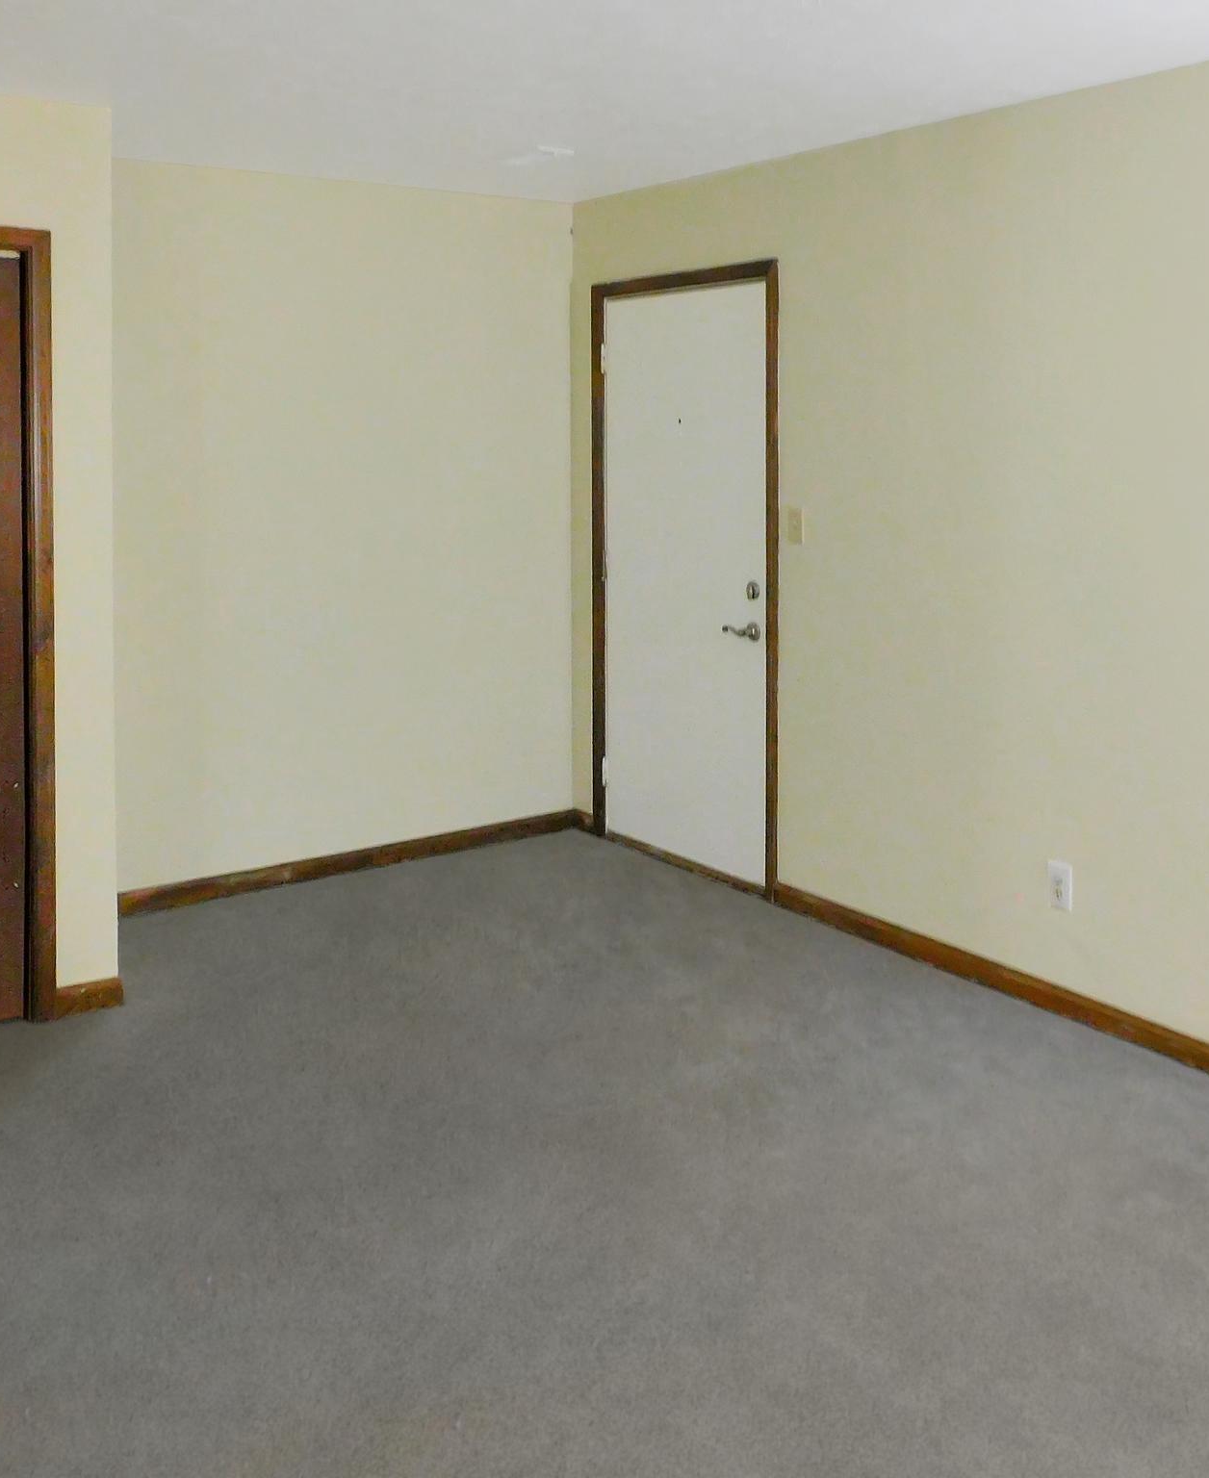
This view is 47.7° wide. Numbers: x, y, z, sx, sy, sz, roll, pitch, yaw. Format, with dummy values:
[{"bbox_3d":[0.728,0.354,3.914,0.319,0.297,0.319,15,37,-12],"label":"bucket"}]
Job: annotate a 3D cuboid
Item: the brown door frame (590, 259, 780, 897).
[{"bbox_3d":[0.297,-0.578,5.018,0.120,2.150,1.000,-9,15,-37],"label":"brown door frame"}]

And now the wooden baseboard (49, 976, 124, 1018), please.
[{"bbox_3d":[-1.448,0.723,3.833,0.180,0.090,0.020,-9,15,-37],"label":"wooden baseboard"}]

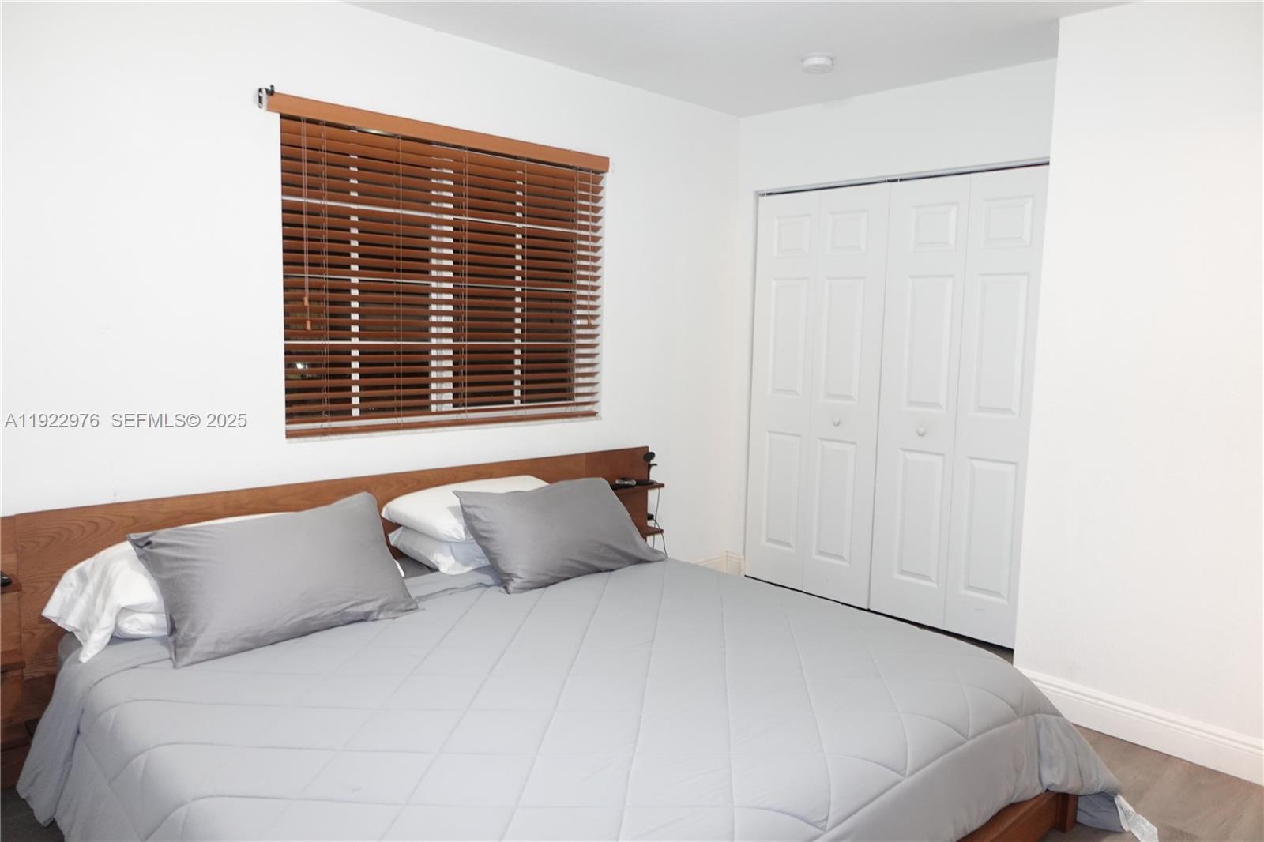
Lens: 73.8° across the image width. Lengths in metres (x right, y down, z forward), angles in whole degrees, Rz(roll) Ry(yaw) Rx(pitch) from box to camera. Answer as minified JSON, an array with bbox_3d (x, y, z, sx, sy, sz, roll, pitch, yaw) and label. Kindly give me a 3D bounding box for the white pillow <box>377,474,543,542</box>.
[{"bbox_3d":[-0.509,0.320,3.200,0.700,0.160,0.460,-4,8,-42],"label":"white pillow"}]

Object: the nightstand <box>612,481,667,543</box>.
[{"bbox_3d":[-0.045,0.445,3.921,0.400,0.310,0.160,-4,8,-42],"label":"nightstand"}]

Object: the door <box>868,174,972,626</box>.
[{"bbox_3d":[1.302,-0.077,3.833,0.367,2.000,0.037,7,8,42],"label":"door"}]

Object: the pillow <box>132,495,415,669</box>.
[{"bbox_3d":[-1.015,0.439,2.456,0.700,0.170,0.450,-4,52,-42],"label":"pillow"}]

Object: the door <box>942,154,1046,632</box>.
[{"bbox_3d":[1.568,-0.043,3.597,0.362,2.000,0.037,7,8,42],"label":"door"}]

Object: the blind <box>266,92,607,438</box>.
[{"bbox_3d":[-0.668,-0.546,3.347,1.460,1.160,0.130,-4,8,-42],"label":"blind"}]

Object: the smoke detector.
[{"bbox_3d":[0.751,-1.444,3.408,0.135,0.045,0.135,1,6,0],"label":"smoke detector"}]

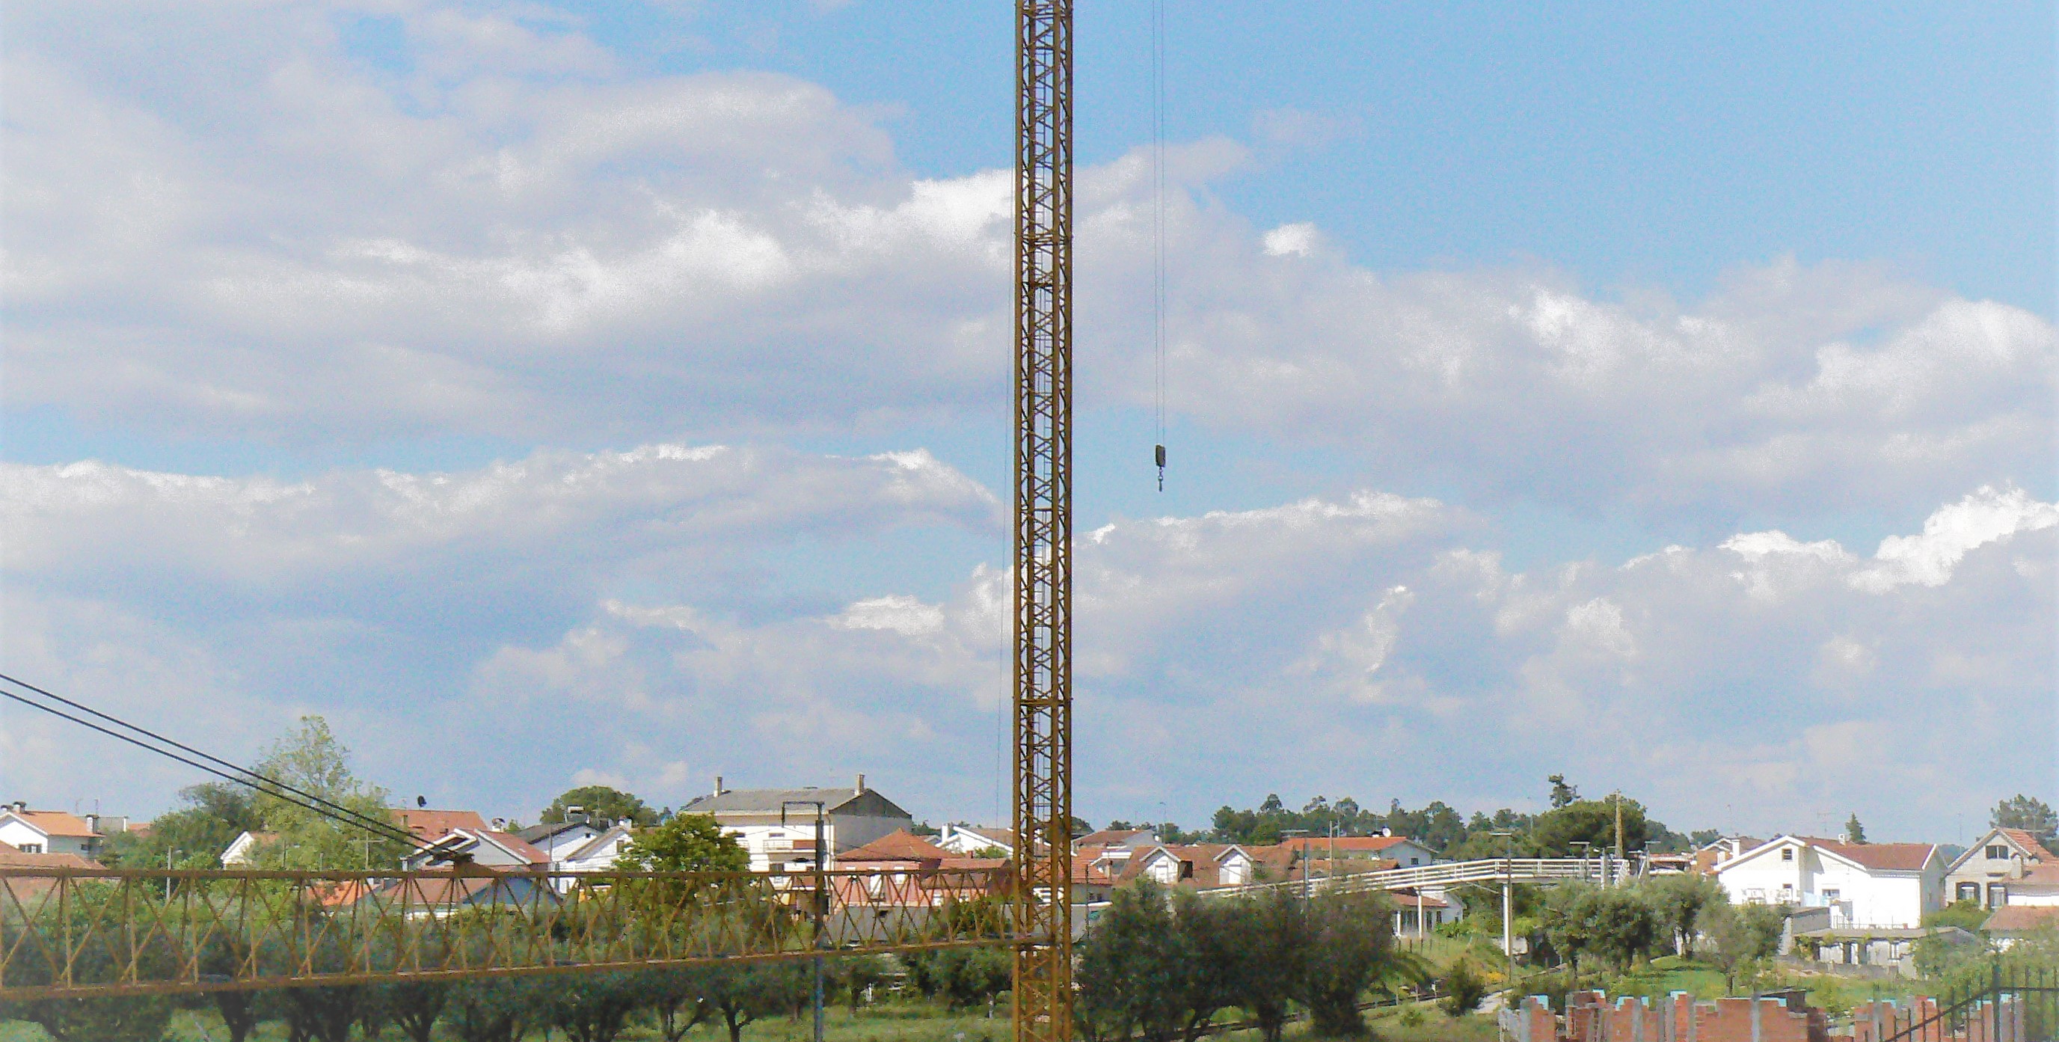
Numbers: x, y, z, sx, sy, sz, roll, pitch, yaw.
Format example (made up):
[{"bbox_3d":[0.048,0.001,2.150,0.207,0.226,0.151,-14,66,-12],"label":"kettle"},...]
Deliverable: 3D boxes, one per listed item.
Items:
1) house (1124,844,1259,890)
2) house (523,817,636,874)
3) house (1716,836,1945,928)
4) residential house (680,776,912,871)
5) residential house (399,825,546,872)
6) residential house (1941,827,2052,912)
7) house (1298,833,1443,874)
[{"bbox_3d":[13.849,29.924,336.682,12.500,6.135,9.500,-3,-6,26],"label":"house"},{"bbox_3d":[-35.446,27.304,323.874,9.500,6.803,10.000,-2,-6,20],"label":"house"},{"bbox_3d":[63.545,29.137,320.684,16.800,8.383,11.000,-3,-6,25],"label":"house"},{"bbox_3d":[-18.720,26.531,323.949,14.500,11.429,11.500,-4,-7,33],"label":"residential house"},{"bbox_3d":[-42.371,26.118,306.910,10.300,5.960,9.500,-1,-6,15],"label":"residential house"},{"bbox_3d":[77.695,28.063,320.787,9.000,7.499,10.000,-2,-6,24],"label":"residential house"},{"bbox_3d":[31.728,33.150,388.612,12.000,5.852,9.000,-4,-7,35],"label":"house"}]

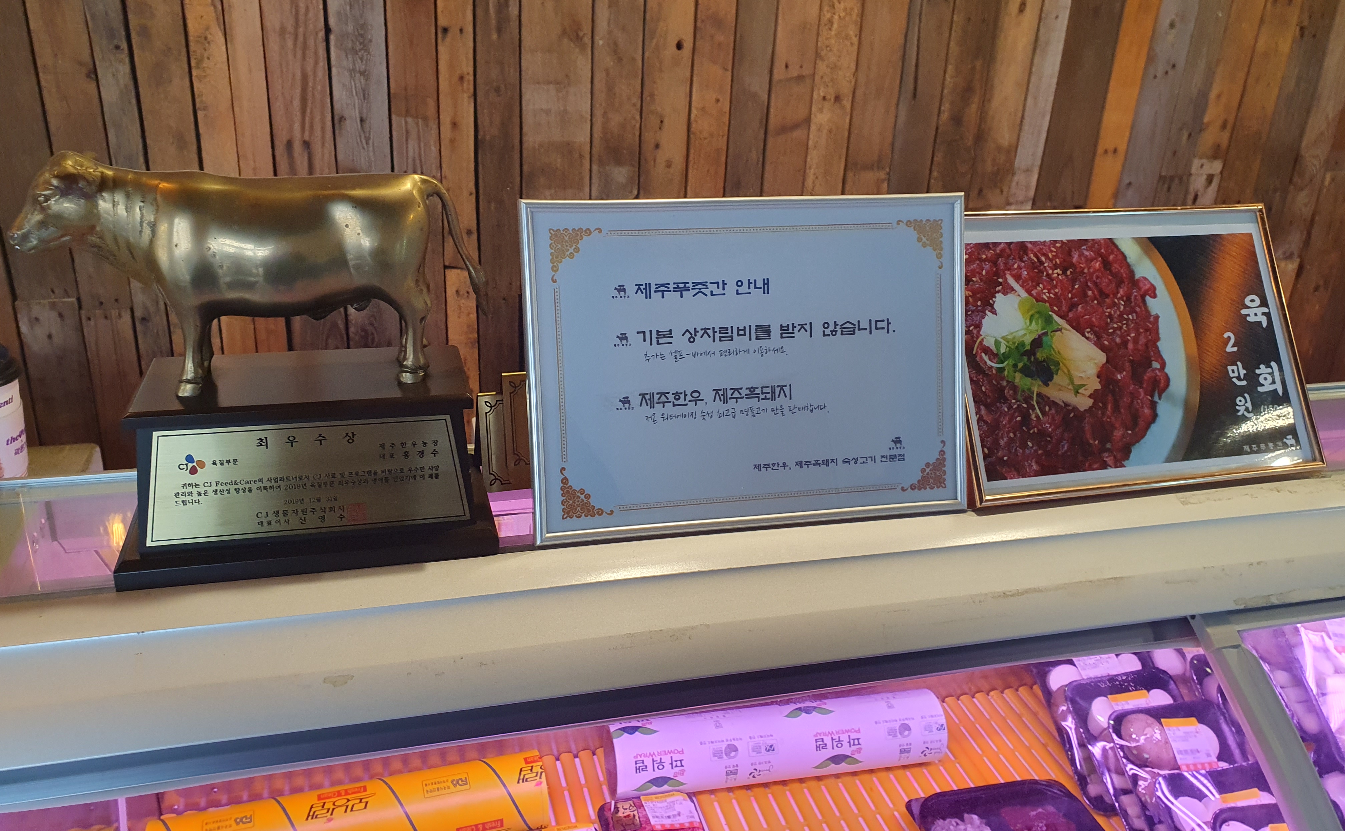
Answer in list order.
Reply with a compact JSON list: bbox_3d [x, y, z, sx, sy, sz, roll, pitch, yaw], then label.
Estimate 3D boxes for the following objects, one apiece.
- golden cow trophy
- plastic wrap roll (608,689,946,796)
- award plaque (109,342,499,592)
[{"bbox_3d":[-0.348,-0.121,0.861,0.371,0.197,0.100,-4,23,-16],"label":"golden cow trophy"},{"bbox_3d":[0.142,0.442,1.361,0.452,0.095,0.095,-3,22,-13],"label":"plastic wrap roll"},{"bbox_3d":[-0.330,0.033,0.931,0.311,0.141,0.194,-4,23,-16],"label":"award plaque"}]

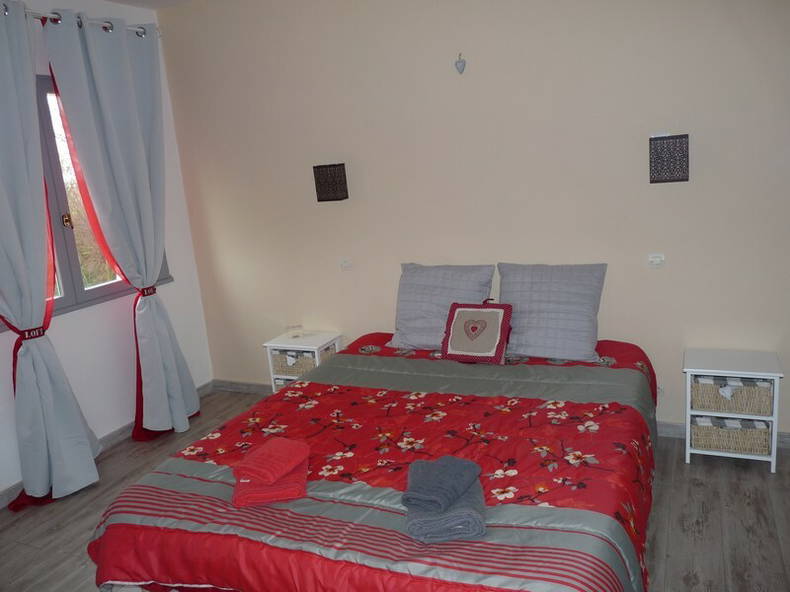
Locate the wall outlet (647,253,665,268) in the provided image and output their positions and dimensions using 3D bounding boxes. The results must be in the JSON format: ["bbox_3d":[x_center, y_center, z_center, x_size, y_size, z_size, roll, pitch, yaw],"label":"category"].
[{"bbox_3d":[1.260,-0.171,2.973,0.078,0.074,0.025,1,14,25],"label":"wall outlet"}]

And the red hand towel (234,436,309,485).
[{"bbox_3d":[-0.392,0.543,1.996,0.170,0.037,0.220,4,15,35],"label":"red hand towel"}]

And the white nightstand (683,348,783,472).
[{"bbox_3d":[1.562,0.530,2.889,0.388,0.456,0.295,1,14,25],"label":"white nightstand"}]

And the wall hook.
[{"bbox_3d":[0.336,-1.185,3.141,0.056,0.103,0.025,1,14,25],"label":"wall hook"}]

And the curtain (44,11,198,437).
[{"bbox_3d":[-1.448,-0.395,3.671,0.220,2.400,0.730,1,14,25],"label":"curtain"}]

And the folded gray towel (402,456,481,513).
[{"bbox_3d":[0.135,0.522,1.729,0.150,0.050,0.220,2,15,30],"label":"folded gray towel"}]

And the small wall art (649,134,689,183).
[{"bbox_3d":[1.260,-0.629,2.830,0.162,0.207,0.050,1,14,25],"label":"small wall art"}]

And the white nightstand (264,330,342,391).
[{"bbox_3d":[-0.547,0.492,3.859,0.390,0.454,0.295,1,14,25],"label":"white nightstand"}]

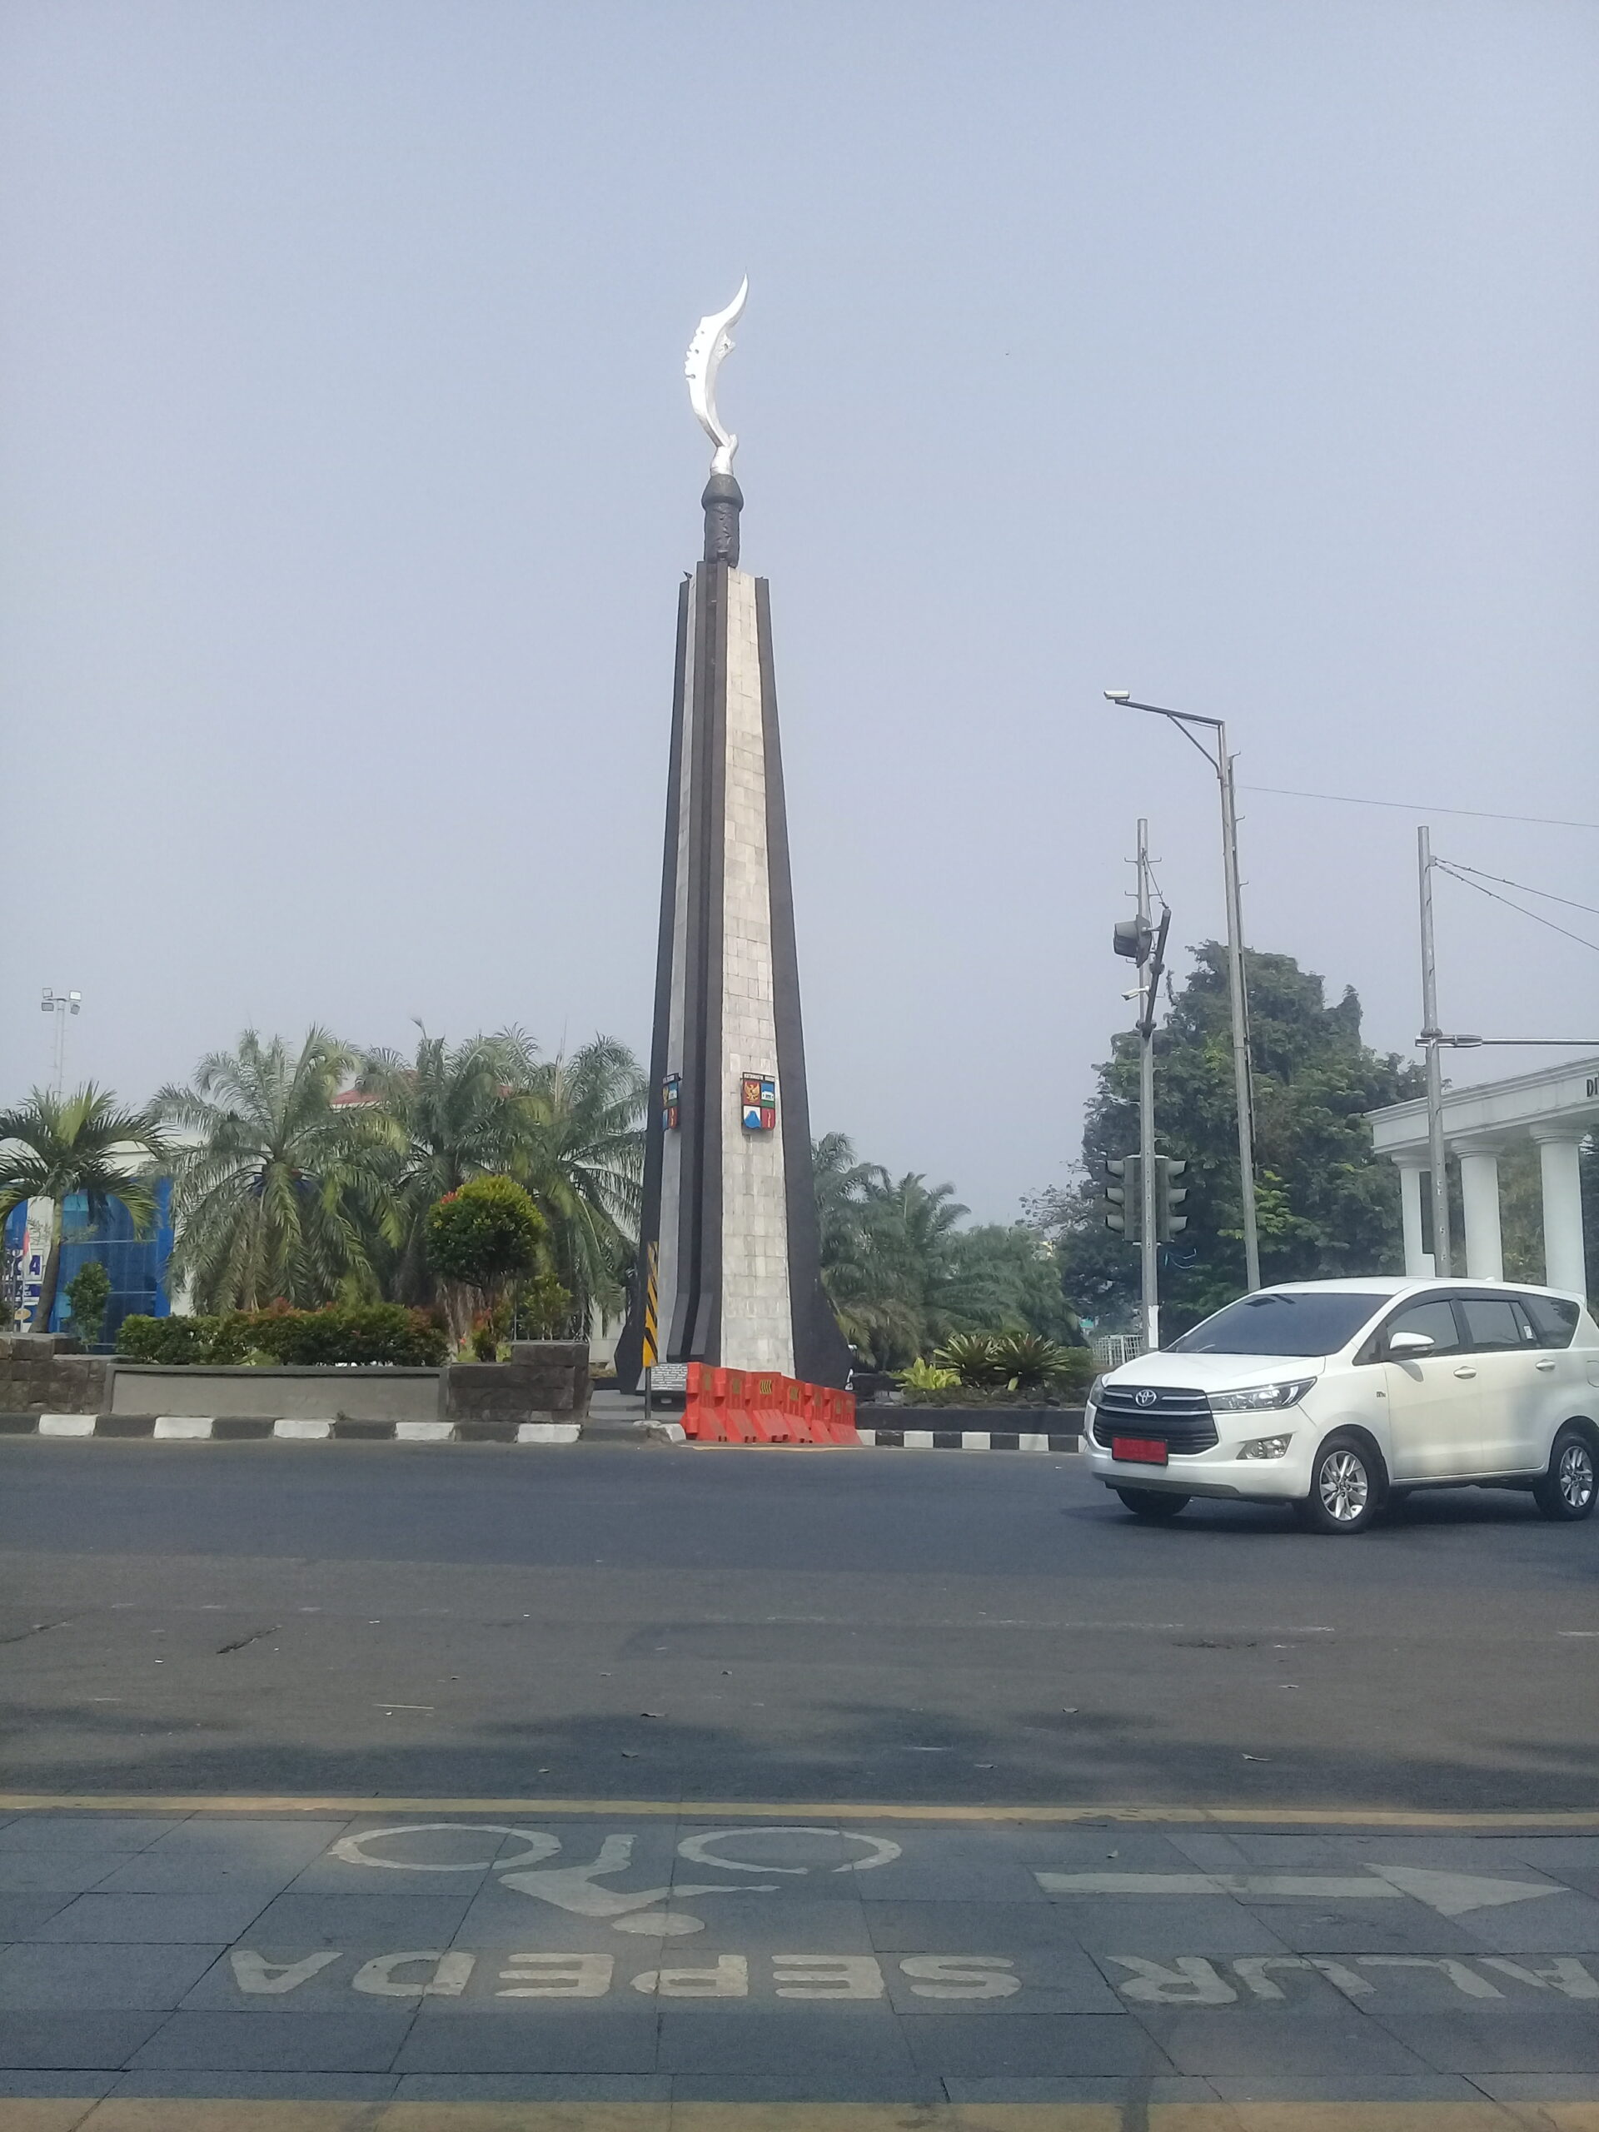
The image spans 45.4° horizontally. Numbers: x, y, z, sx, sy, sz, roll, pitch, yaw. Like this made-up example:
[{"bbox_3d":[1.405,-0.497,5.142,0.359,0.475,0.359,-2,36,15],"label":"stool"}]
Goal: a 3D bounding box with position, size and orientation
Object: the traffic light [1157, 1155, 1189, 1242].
[{"bbox_3d":[5.038,1.788,25.781,0.450,1.130,0.360,1,-7,-6],"label":"traffic light"}]

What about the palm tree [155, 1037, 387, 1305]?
[{"bbox_3d":[-12.391,3.154,44.974,5.400,8.002,5.400,2,-8,-15],"label":"palm tree"}]

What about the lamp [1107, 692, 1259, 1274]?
[{"bbox_3d":[5.322,-0.039,26.472,2.050,10.438,0.400,2,-8,-16],"label":"lamp"}]

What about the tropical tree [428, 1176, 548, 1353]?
[{"bbox_3d":[-4.470,2.801,27.168,1.750,2.500,1.750,1,-7,-9],"label":"tropical tree"}]

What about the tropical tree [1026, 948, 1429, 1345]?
[{"bbox_3d":[13.524,2.918,60.117,12.200,13.555,12.200,-2,-8,13],"label":"tropical tree"}]

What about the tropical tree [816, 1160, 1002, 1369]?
[{"bbox_3d":[3.411,6.109,58.700,5.900,6.341,5.900,-1,-7,3],"label":"tropical tree"}]

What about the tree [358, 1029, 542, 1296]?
[{"bbox_3d":[-8.531,3.181,45.977,5.100,8.175,5.100,1,-8,-10],"label":"tree"}]

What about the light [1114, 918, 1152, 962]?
[{"bbox_3d":[3.655,-1.373,20.847,0.420,0.500,1.100,-2,-8,15],"label":"light"}]

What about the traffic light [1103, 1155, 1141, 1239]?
[{"bbox_3d":[4.375,1.788,25.782,0.450,1.130,0.360,-3,-8,23],"label":"traffic light"}]

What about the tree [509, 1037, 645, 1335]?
[{"bbox_3d":[-5.398,3.220,44.962,4.700,7.813,4.700,1,-7,-7],"label":"tree"}]

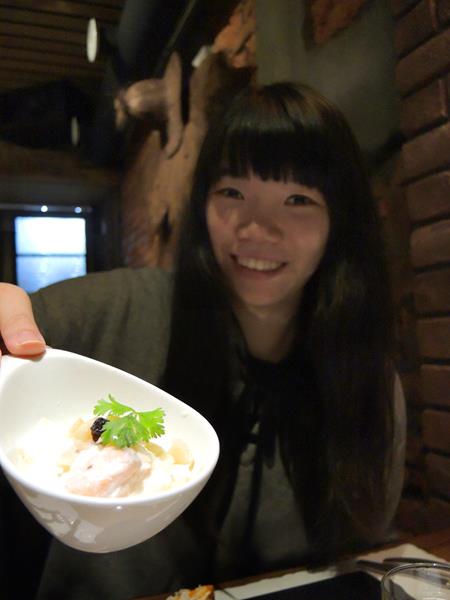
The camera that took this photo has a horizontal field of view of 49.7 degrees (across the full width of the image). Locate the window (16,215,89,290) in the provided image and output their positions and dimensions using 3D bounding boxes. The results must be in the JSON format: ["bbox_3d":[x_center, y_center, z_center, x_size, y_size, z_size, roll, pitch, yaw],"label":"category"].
[{"bbox_3d":[-1.788,-0.417,5.000,0.720,0.880,0.080,-1,-4,-21],"label":"window"}]

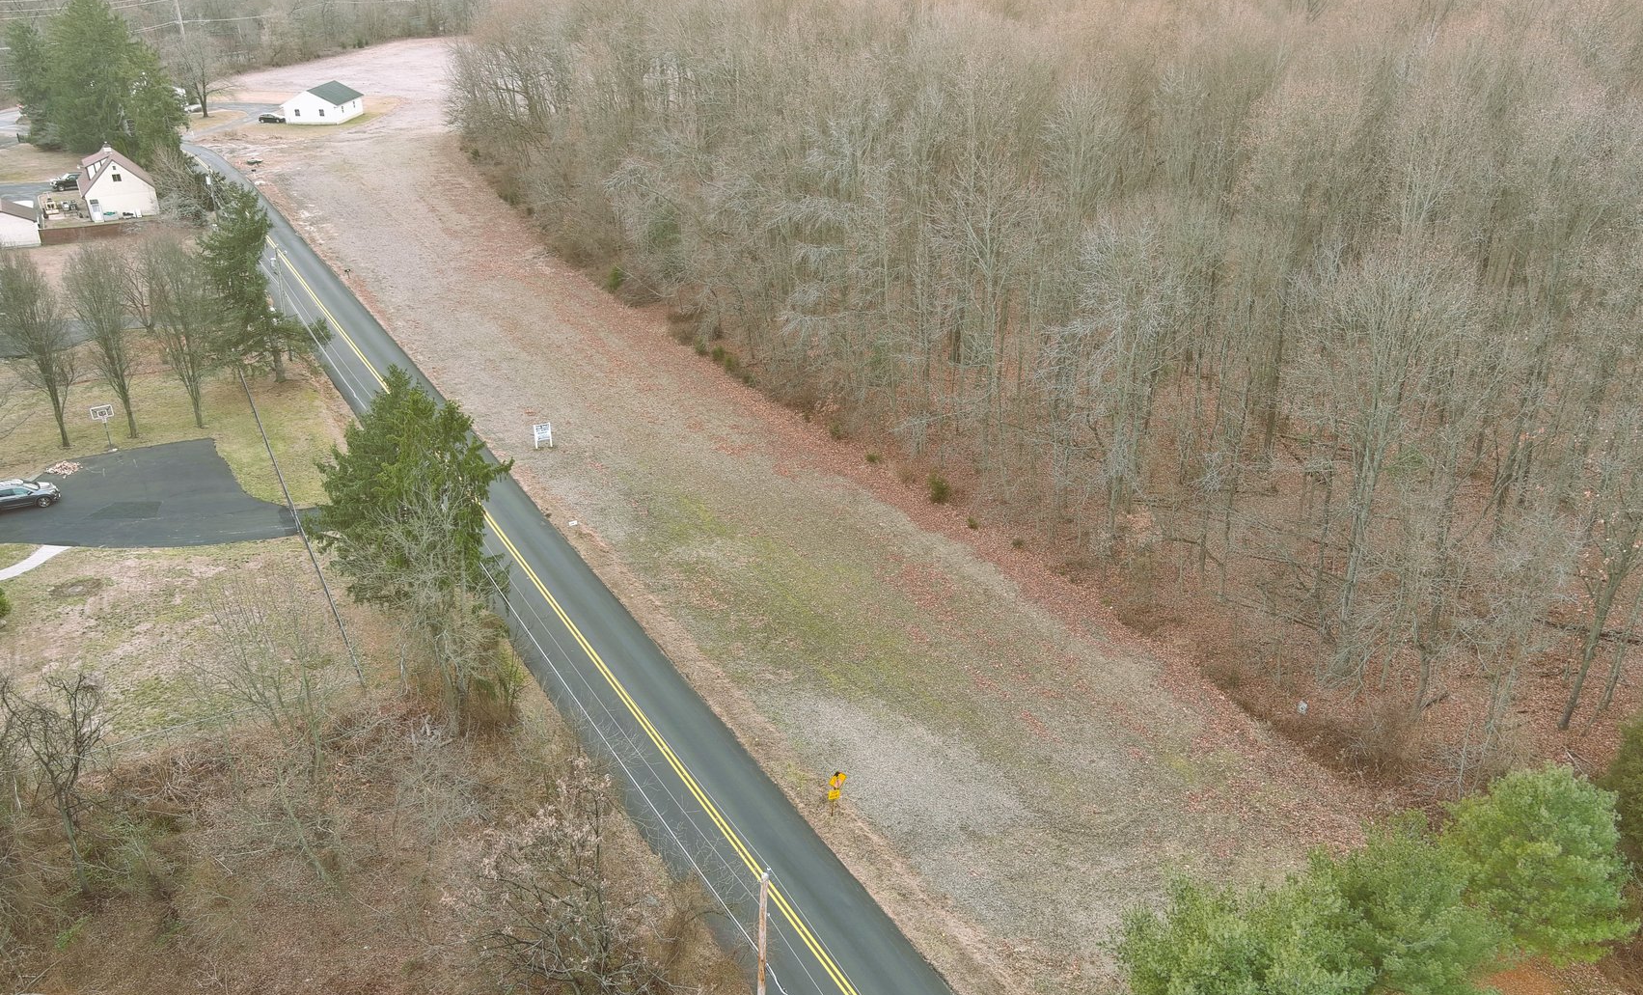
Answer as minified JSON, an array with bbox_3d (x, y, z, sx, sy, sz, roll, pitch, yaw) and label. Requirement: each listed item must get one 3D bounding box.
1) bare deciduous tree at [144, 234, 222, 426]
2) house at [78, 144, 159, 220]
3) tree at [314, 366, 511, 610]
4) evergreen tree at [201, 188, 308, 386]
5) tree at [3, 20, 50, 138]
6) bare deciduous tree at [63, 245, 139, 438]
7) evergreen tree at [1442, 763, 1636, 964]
[{"bbox_3d":[-40.990,-10.500,84.830,4.400,12.740,4.400,0,26,0],"label":"bare deciduous tree"},{"bbox_3d":[-74.960,-33.680,140.890,7.000,6.500,8.000,-13,29,-25],"label":"house"},{"bbox_3d":[-17.840,1.410,59.160,9.000,15.150,9.000,0,26,0],"label":"tree"},{"bbox_3d":[-39.340,-14.830,92.950,8.000,14.110,8.000,0,26,0],"label":"evergreen tree"},{"bbox_3d":[-107.080,-56.620,180.110,6.600,15.820,6.600,0,26,0],"label":"tree"},{"bbox_3d":[-44.650,-9.530,82.900,4.200,12.670,4.200,0,26,0],"label":"bare deciduous tree"},{"bbox_3d":[24.600,12.280,45.490,7.000,7.420,7.000,0,26,0],"label":"evergreen tree"}]

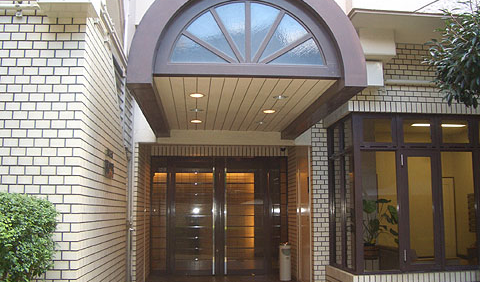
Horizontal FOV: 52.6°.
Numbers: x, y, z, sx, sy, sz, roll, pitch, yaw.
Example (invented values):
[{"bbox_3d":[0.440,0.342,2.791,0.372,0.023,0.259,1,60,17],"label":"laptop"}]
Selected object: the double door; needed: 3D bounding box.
[{"bbox_3d":[-0.392,1.429,9.150,2.550,2.210,0.120,1,-8,-5],"label":"double door"}]

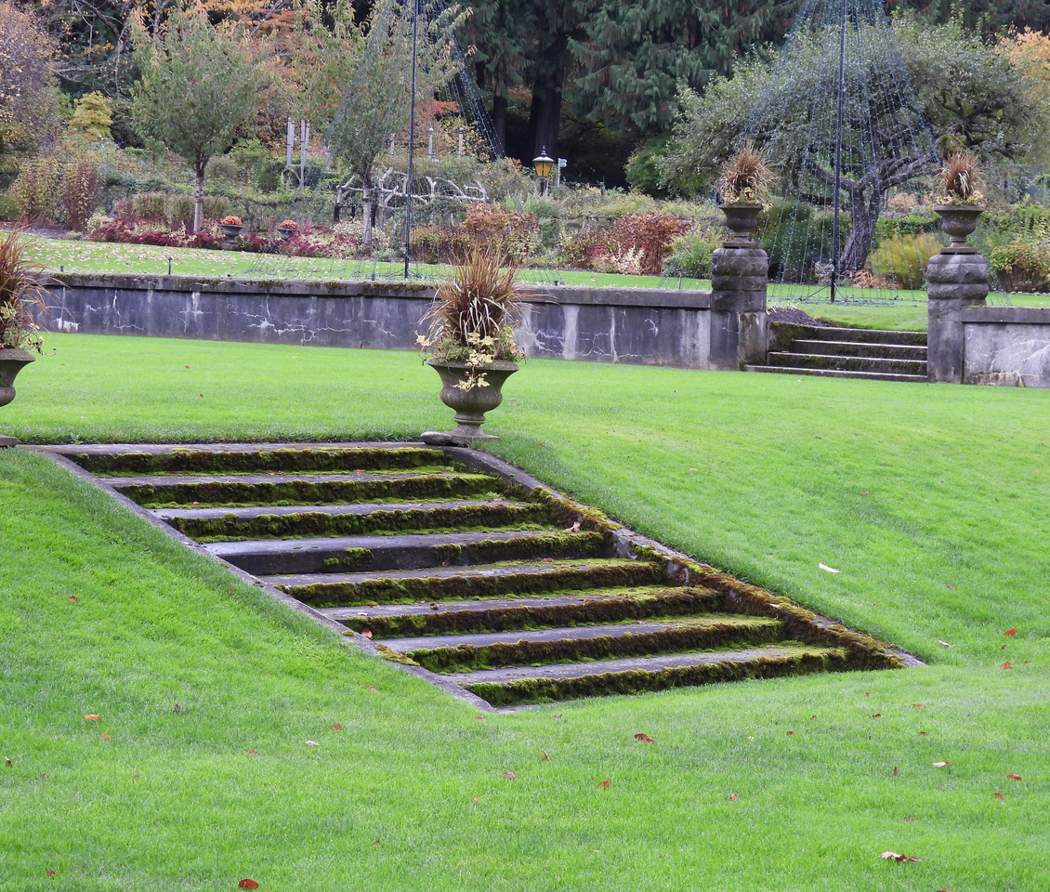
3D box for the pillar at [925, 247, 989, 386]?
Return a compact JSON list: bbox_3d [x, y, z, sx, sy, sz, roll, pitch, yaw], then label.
[{"bbox_3d":[5.498,-1.610,34.900,0.550,1.630,0.550,-1,4,-41],"label":"pillar"}]

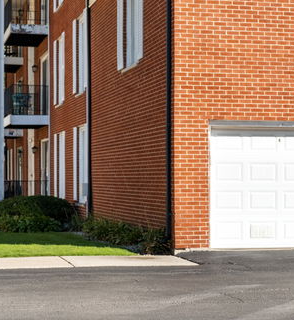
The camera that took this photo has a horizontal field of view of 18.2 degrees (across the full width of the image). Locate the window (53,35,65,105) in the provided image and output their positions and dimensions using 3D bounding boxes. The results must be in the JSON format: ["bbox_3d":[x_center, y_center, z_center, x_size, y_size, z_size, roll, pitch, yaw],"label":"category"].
[{"bbox_3d":[-2.559,-2.627,26.995,0.142,1.969,2.294,0,-1,-13],"label":"window"}]

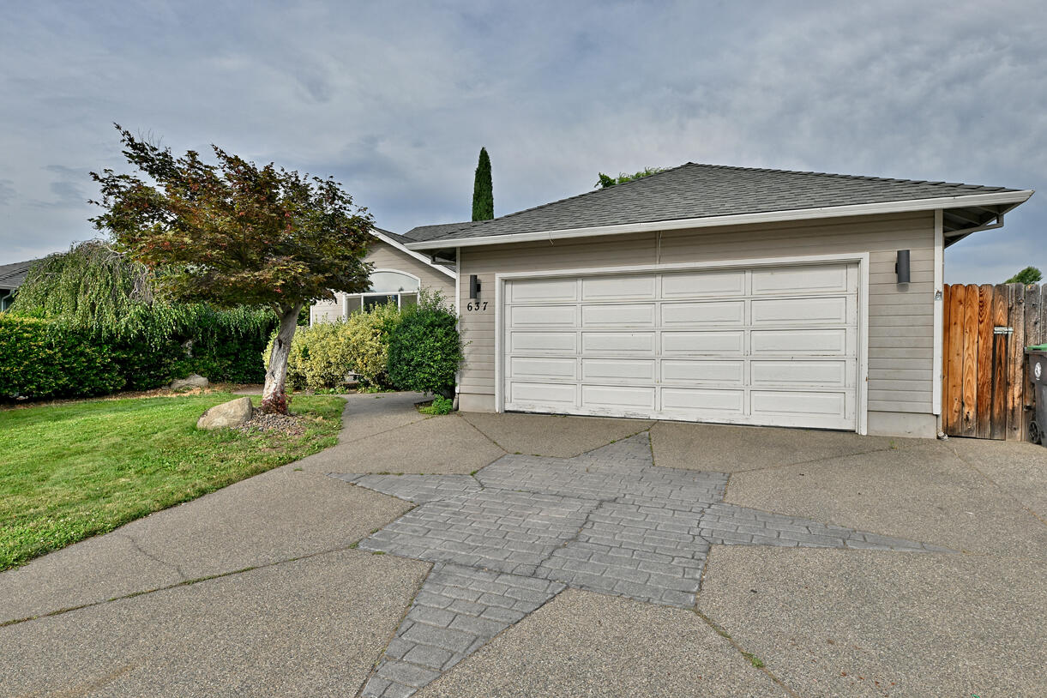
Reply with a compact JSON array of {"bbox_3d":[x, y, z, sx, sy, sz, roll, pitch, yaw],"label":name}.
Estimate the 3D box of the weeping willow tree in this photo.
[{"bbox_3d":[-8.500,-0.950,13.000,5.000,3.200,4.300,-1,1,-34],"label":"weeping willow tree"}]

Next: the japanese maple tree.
[{"bbox_3d":[-4.200,-1.130,8.300,3.850,4.250,3.400,0,1,-21],"label":"japanese maple tree"}]

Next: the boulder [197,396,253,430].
[{"bbox_3d":[-3.920,0.840,7.270,0.680,0.430,0.500,-1,1,-24],"label":"boulder"}]

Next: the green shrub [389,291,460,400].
[{"bbox_3d":[-1.750,-0.040,9.850,1.300,1.980,1.350,0,1,0],"label":"green shrub"}]

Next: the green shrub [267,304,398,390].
[{"bbox_3d":[-4.400,-0.070,13.100,3.100,2.000,1.500,0,1,12],"label":"green shrub"}]

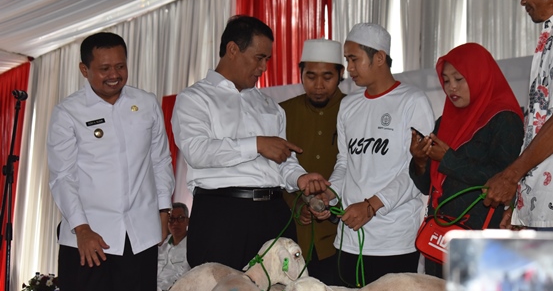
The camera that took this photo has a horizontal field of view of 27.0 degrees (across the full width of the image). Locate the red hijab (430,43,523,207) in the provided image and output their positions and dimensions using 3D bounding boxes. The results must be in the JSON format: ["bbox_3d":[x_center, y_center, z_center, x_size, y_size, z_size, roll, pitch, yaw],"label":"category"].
[{"bbox_3d":[0.785,-0.075,4.530,0.360,0.640,0.330,-3,-5,36],"label":"red hijab"}]

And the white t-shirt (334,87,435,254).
[{"bbox_3d":[0.420,0.096,4.570,0.440,0.690,0.320,-2,-5,27],"label":"white t-shirt"}]

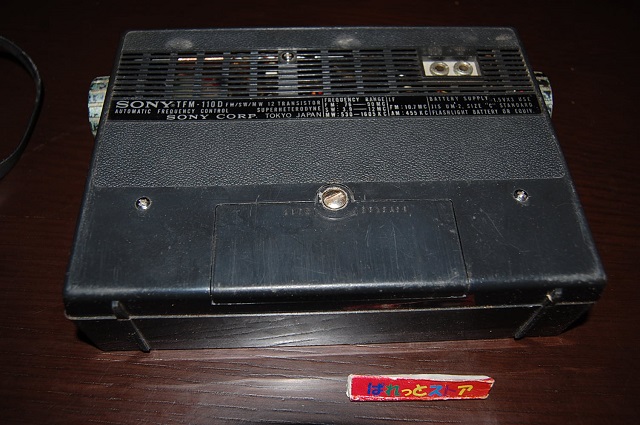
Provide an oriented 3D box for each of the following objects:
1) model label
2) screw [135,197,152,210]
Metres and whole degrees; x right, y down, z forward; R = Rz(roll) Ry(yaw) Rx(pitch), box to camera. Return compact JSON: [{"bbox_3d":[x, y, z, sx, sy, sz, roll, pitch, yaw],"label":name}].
[{"bbox_3d":[0.005,-0.055,0.306,0.225,0.001,0.014,-1,57,-3],"label":"model label"},{"bbox_3d":[-0.081,-0.004,0.269,0.007,0.003,0.007,-1,57,-3],"label":"screw"}]

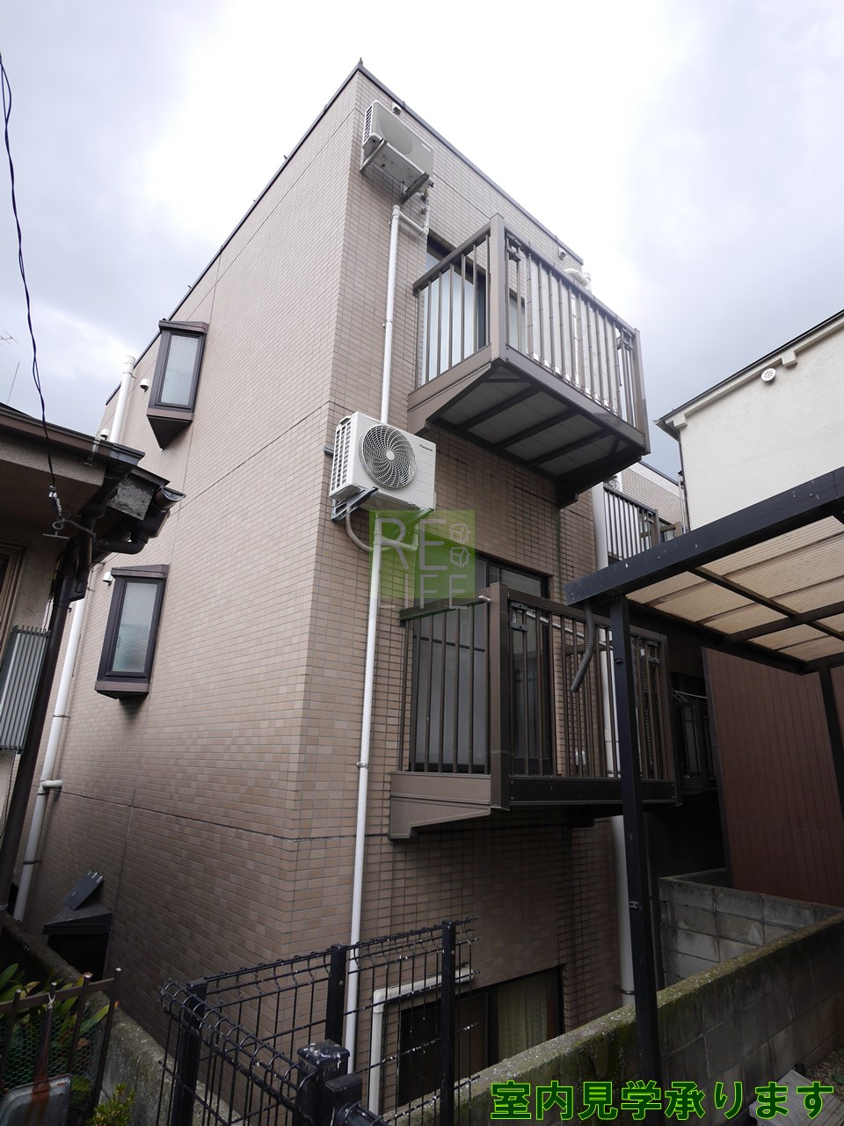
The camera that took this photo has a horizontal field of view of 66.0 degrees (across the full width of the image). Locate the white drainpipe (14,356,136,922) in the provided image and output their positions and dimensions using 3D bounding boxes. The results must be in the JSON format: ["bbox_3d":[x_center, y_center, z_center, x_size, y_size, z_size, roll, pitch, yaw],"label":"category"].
[{"bbox_3d":[-4.306,0.603,8.195,0.120,7.400,0.120,17,-23,-38],"label":"white drainpipe"}]

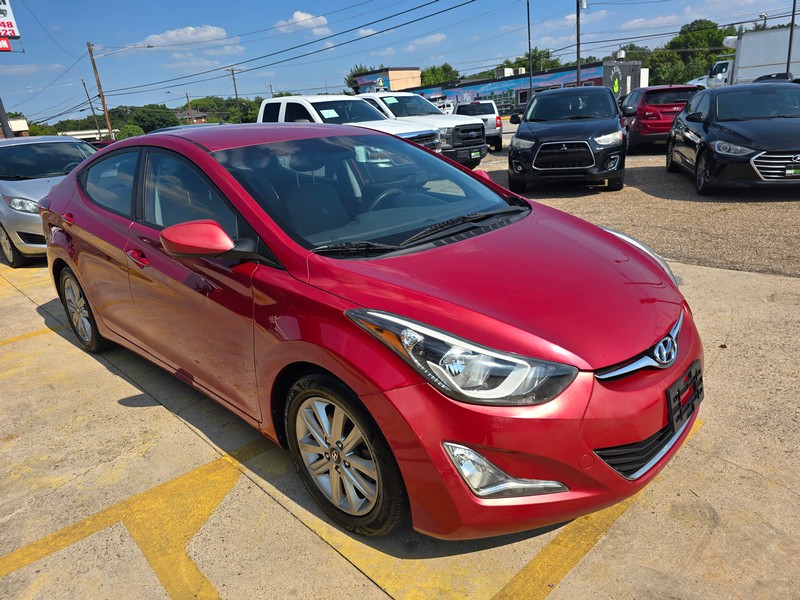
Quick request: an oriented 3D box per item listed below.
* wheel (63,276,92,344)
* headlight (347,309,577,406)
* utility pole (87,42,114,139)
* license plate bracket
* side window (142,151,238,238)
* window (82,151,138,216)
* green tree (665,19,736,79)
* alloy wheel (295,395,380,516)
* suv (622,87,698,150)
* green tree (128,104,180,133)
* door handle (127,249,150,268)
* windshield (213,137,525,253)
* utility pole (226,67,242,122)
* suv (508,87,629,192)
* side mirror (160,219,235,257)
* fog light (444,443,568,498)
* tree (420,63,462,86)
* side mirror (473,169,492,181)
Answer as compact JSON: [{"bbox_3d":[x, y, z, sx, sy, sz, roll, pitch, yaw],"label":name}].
[{"bbox_3d":[-2.148,0.039,3.711,0.445,0.445,0.190,14,25,41],"label":"wheel"},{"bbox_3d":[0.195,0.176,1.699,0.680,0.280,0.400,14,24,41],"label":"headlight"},{"bbox_3d":[-25.024,-16.272,45.138,0.320,10.051,0.320,-13,20,-25],"label":"utility pole"},{"bbox_3d":[0.989,0.322,1.839,0.030,0.155,0.330,1,17,45],"label":"license plate bracket"},{"bbox_3d":[-1.021,-0.519,2.510,1.000,0.410,0.070,14,3,41],"label":"side window"},{"bbox_3d":[-1.713,-0.705,3.134,0.840,0.370,0.070,14,3,41],"label":"window"},{"bbox_3d":[27.431,-21.363,49.386,7.500,8.600,7.500,6,21,27],"label":"green tree"},{"bbox_3d":[-0.187,0.547,1.973,0.445,0.445,0.170,14,24,41],"label":"alloy wheel"},{"bbox_3d":[7.170,-5.161,14.870,1.820,1.640,4.400,1,20,14],"label":"suv"},{"bbox_3d":[-34.552,-24.377,76.096,7.800,6.800,7.800,-12,20,-21],"label":"green tree"},{"bbox_3d":[-1.288,-0.206,2.614,0.230,0.075,0.055,14,25,41],"label":"door handle"},{"bbox_3d":[-0.080,-0.583,2.602,1.440,0.130,1.020,-20,49,-44],"label":"windshield"},{"bbox_3d":[-21.437,-25.078,70.775,2.200,10.380,0.350,-9,18,-14],"label":"utility pole"},{"bbox_3d":[3.068,-2.936,9.471,1.790,1.630,4.300,3,21,20],"label":"suv"},{"bbox_3d":[-0.763,-0.229,2.020,0.170,0.160,0.220,14,25,41],"label":"side mirror"},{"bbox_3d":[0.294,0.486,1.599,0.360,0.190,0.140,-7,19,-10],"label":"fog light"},{"bbox_3d":[4.693,-22.754,60.757,5.500,7.965,5.500,-3,18,6],"label":"tree"},{"bbox_3d":[0.479,-0.730,3.267,0.170,0.160,0.220,14,25,41],"label":"side mirror"}]

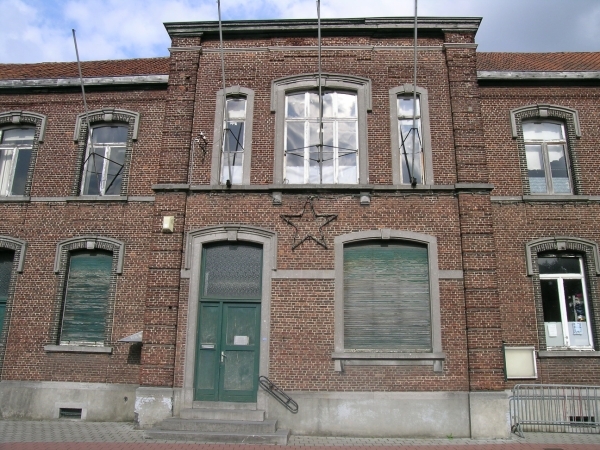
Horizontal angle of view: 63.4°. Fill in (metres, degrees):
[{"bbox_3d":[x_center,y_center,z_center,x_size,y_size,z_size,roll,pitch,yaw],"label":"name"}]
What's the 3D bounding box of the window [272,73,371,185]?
[{"bbox_3d":[0.541,-2.458,12.375,2.530,3.070,0.320,0,-15,3],"label":"window"}]

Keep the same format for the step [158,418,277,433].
[{"bbox_3d":[-1.707,4.268,10.373,2.450,0.162,0.700,0,-14,3],"label":"step"}]

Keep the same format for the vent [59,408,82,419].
[{"bbox_3d":[-5.436,4.477,11.536,0.560,0.240,0.100,0,-15,3],"label":"vent"}]

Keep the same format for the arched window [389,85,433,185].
[{"bbox_3d":[2.796,-2.300,12.290,1.000,2.760,0.240,0,-14,3],"label":"arched window"}]

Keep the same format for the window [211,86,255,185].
[{"bbox_3d":[-1.702,-2.316,12.541,1.010,2.760,0.240,0,-14,3],"label":"window"}]

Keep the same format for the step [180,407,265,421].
[{"bbox_3d":[-1.678,4.156,10.627,1.840,0.182,0.370,0,-14,3],"label":"step"}]

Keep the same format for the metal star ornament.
[{"bbox_3d":[0.199,-0.069,11.645,1.347,1.280,0.090,0,-15,3],"label":"metal star ornament"}]

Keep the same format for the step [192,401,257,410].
[{"bbox_3d":[-1.659,4.032,10.854,1.425,0.160,0.260,0,-15,3],"label":"step"}]

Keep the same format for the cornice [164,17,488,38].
[{"bbox_3d":[0.571,-5.182,12.963,8.350,0.400,0.380,0,-15,3],"label":"cornice"}]

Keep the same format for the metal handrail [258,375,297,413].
[{"bbox_3d":[-0.474,3.731,10.653,0.890,0.760,0.140,0,-15,3],"label":"metal handrail"}]

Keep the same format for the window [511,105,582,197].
[{"bbox_3d":[6.398,-1.970,12.607,1.800,2.550,0.270,0,-14,3],"label":"window"}]

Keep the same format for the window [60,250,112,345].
[{"bbox_3d":[-5.409,1.836,12.386,1.160,2.420,0.130,0,-14,3],"label":"window"}]

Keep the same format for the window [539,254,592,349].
[{"bbox_3d":[6.423,1.829,11.738,1.100,2.360,0.130,0,-14,3],"label":"window"}]

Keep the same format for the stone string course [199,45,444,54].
[{"bbox_3d":[0.534,-4.638,12.833,6.490,0.160,0.160,0,-15,3],"label":"stone string course"}]

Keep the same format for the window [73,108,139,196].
[{"bbox_3d":[-5.249,-1.991,13.253,1.810,2.570,0.270,0,-14,3],"label":"window"}]

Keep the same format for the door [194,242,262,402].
[{"bbox_3d":[-1.648,2.187,11.337,1.440,3.675,0.120,0,-15,3],"label":"door"}]

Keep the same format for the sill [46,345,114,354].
[{"bbox_3d":[-5.417,3.081,11.945,1.710,0.150,0.250,0,-14,3],"label":"sill"}]

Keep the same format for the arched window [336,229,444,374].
[{"bbox_3d":[1.995,1.690,11.187,2.490,3.180,0.350,0,-15,3],"label":"arched window"}]

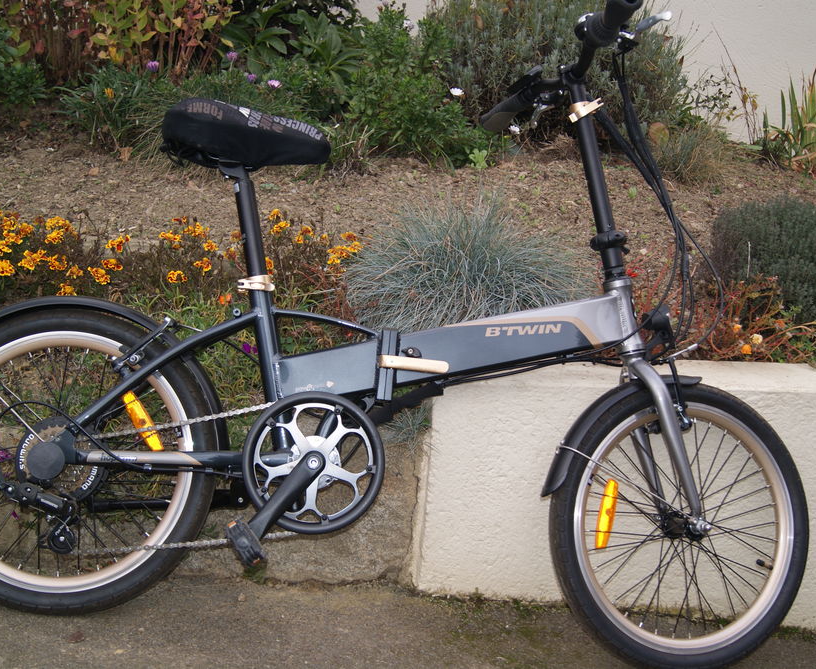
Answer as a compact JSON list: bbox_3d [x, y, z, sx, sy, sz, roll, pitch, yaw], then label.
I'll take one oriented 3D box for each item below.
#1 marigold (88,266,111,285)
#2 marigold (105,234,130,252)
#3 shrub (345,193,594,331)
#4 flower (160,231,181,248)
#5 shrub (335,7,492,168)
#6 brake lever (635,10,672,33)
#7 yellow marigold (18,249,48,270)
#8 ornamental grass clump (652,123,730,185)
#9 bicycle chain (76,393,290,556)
[{"bbox_3d":[-0.663,-0.127,2.150,0.048,0.039,0.046,3,10,0],"label":"marigold"},{"bbox_3d":[-0.642,-0.202,2.220,0.054,0.040,0.050,3,10,0],"label":"marigold"},{"bbox_3d":[0.141,-0.161,2.300,0.570,0.310,0.520,3,10,0],"label":"shrub"},{"bbox_3d":[-0.534,-0.216,2.250,0.053,0.036,0.050,3,10,0],"label":"flower"},{"bbox_3d":[0.018,-0.823,3.350,0.530,0.540,0.500,3,10,0],"label":"shrub"},{"bbox_3d":[0.388,-0.496,1.590,0.028,0.022,0.080,-5,-9,-36],"label":"brake lever"},{"bbox_3d":[-0.816,-0.163,2.180,0.063,0.047,0.055,3,10,0],"label":"yellow marigold"},{"bbox_3d":[0.841,-0.537,2.970,0.230,0.175,0.220,2,15,0],"label":"ornamental grass clump"},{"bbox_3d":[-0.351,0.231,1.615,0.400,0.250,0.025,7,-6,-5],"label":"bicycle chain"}]

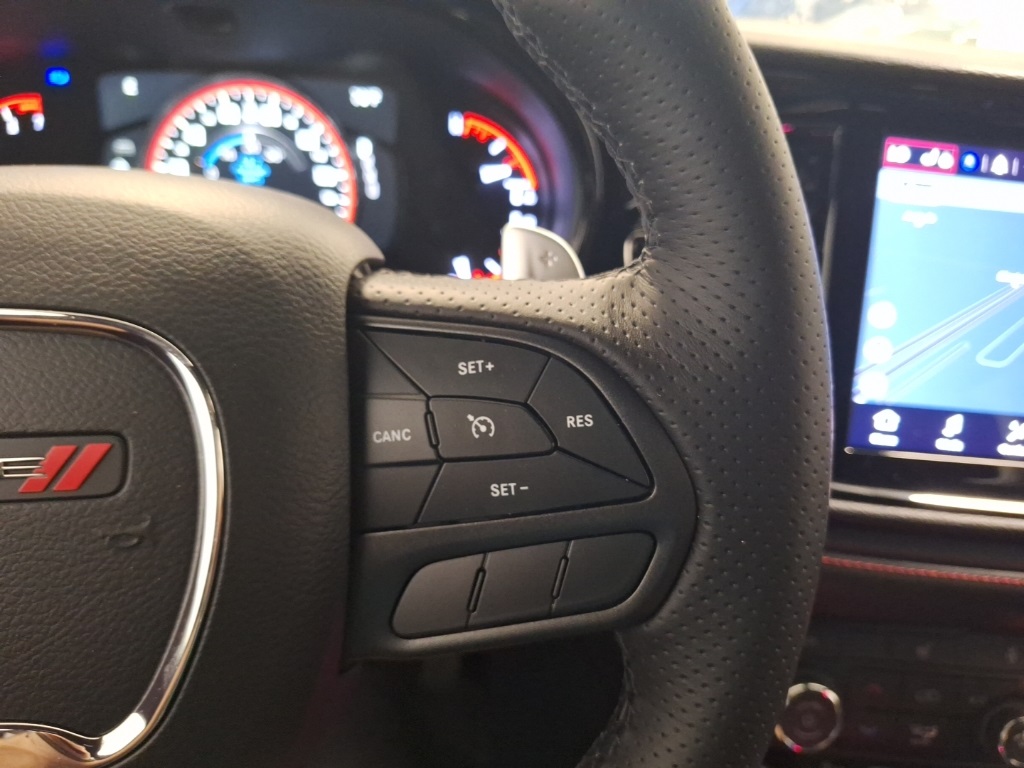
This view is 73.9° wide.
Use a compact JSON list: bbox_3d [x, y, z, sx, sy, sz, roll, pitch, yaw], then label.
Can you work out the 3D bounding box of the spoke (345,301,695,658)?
[{"bbox_3d":[0.002,0.021,0.148,0.075,0.077,0.025,-1,5,3],"label":"spoke"}]

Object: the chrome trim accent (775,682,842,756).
[{"bbox_3d":[0.125,0.141,0.287,0.029,0.030,0.011,7,-8,4],"label":"chrome trim accent"}]

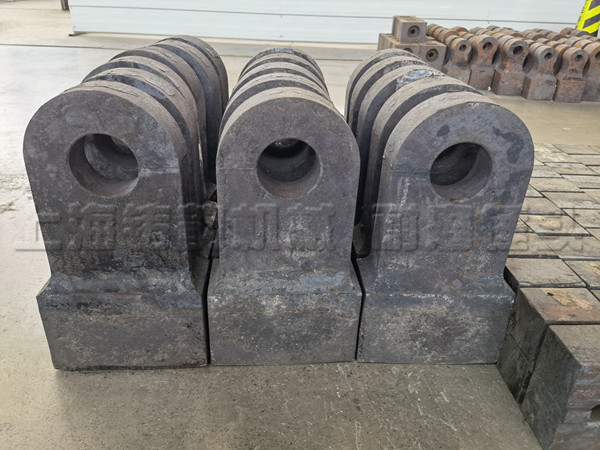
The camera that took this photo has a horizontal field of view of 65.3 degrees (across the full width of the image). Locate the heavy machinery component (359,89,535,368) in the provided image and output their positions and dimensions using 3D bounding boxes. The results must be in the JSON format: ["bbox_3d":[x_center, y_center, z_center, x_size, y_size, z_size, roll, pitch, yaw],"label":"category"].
[{"bbox_3d":[0.309,0.022,1.036,0.335,0.605,0.150,1,27,-3],"label":"heavy machinery component"}]

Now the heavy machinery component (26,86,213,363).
[{"bbox_3d":[-0.373,0.017,0.993,0.337,0.608,0.150,1,27,-3],"label":"heavy machinery component"}]

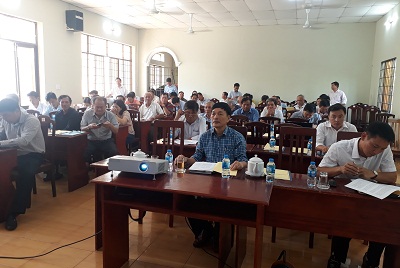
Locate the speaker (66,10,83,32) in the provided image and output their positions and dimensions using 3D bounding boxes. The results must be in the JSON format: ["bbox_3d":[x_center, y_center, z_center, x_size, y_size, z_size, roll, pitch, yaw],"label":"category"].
[{"bbox_3d":[-3.248,-2.912,8.153,0.280,0.490,0.310,4,9,17],"label":"speaker"}]

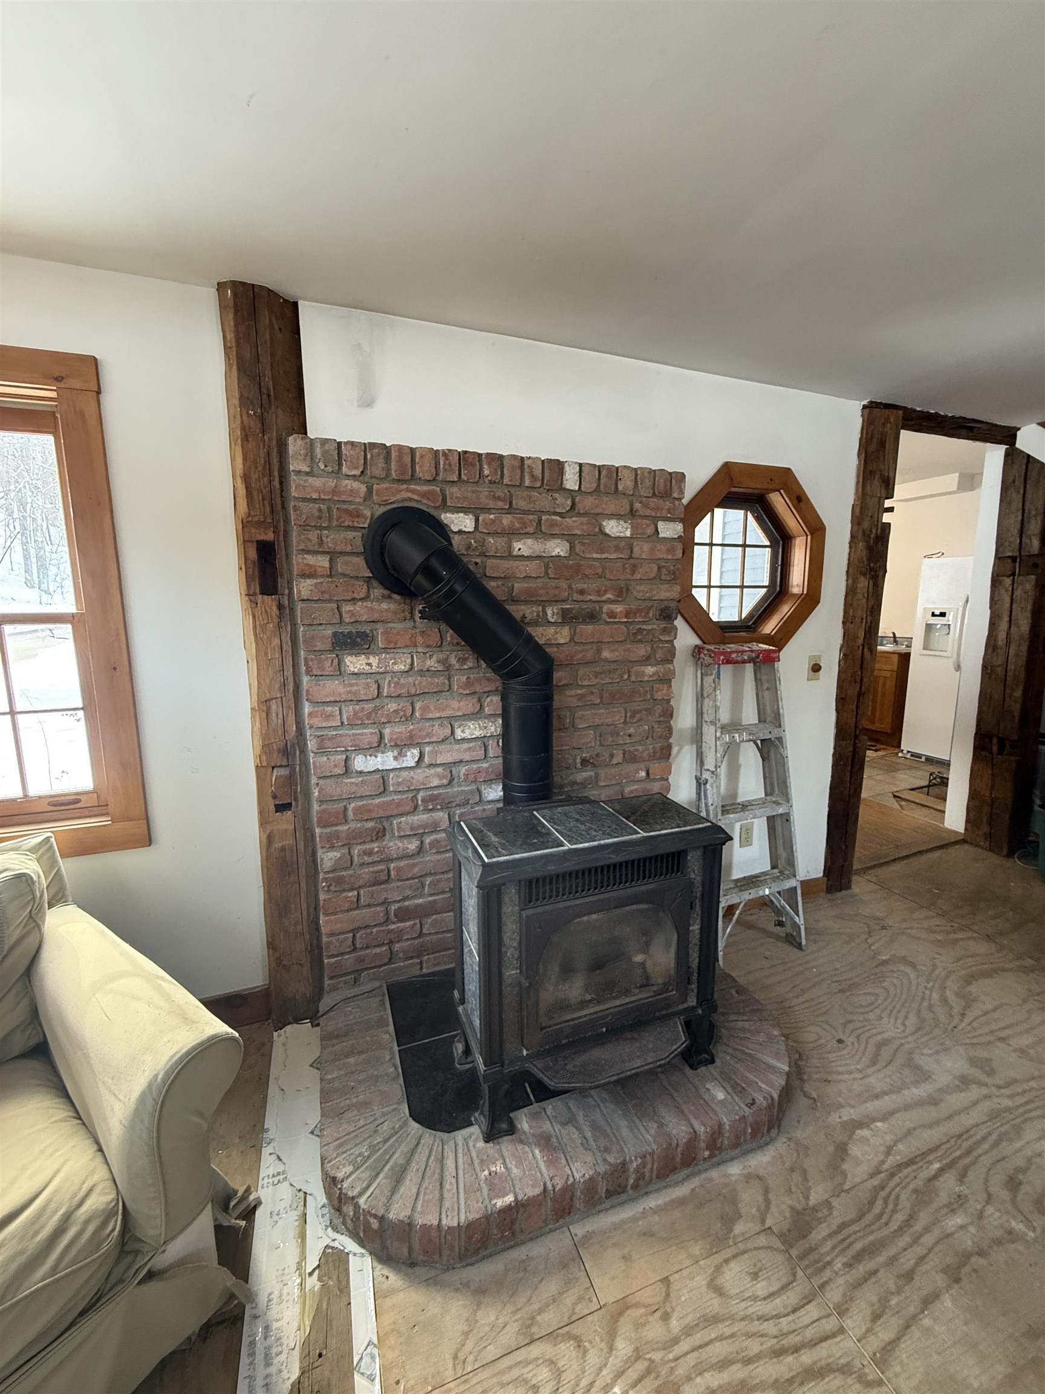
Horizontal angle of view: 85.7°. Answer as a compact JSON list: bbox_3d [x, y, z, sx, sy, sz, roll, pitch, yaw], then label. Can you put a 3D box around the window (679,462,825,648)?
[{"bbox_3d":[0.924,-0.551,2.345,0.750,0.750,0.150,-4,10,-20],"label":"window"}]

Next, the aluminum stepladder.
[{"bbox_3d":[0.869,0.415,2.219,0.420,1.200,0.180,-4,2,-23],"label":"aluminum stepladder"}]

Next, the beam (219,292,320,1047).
[{"bbox_3d":[-0.731,-0.030,1.745,0.200,2.213,0.150,-4,10,-20],"label":"beam"}]

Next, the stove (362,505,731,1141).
[{"bbox_3d":[0.044,0.225,1.554,0.815,1.531,0.745,-4,10,-20],"label":"stove"}]

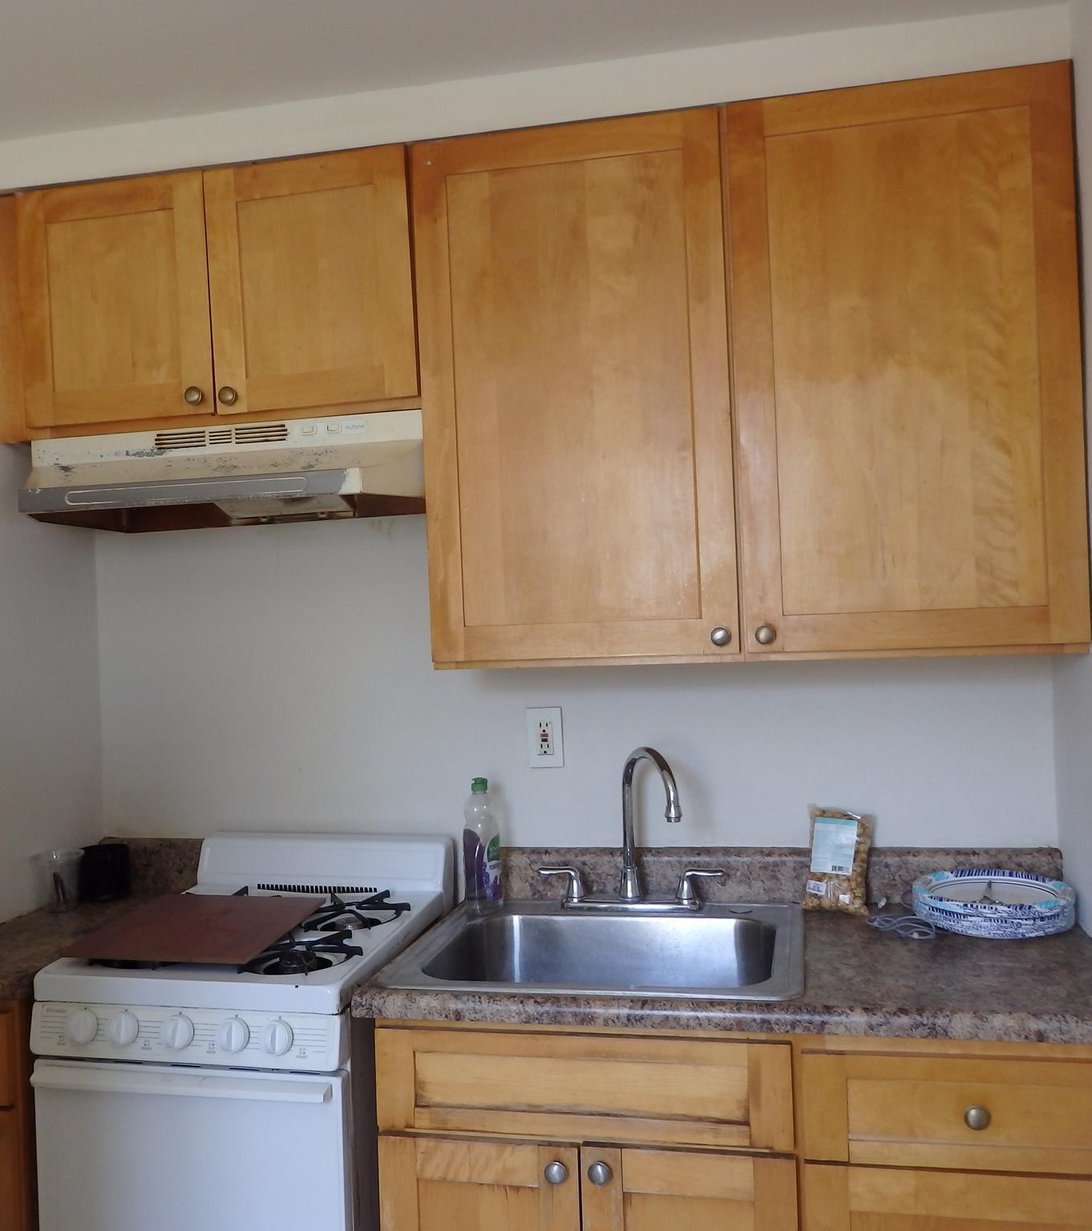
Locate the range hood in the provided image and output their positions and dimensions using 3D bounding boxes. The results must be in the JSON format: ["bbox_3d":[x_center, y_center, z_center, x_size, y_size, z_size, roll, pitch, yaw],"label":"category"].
[{"bbox_3d":[-0.570,-0.266,2.209,0.760,0.161,0.470,-2,0,12],"label":"range hood"}]

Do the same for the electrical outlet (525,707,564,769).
[{"bbox_3d":[-0.001,0.240,2.322,0.071,0.117,0.010,-2,0,12],"label":"electrical outlet"}]

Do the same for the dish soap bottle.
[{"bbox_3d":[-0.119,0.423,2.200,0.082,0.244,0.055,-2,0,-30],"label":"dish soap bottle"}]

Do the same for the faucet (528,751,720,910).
[{"bbox_3d":[0.139,0.388,2.166,0.349,0.297,0.135,-2,0,12],"label":"faucet"}]

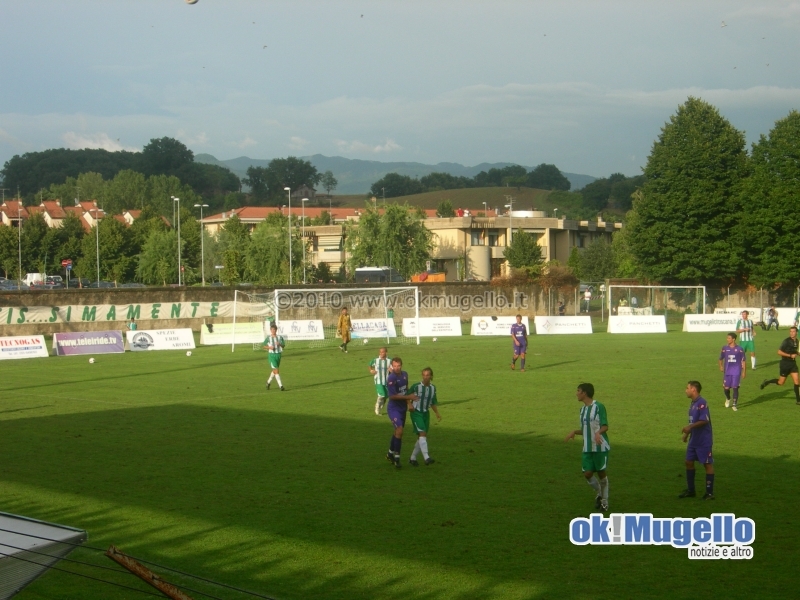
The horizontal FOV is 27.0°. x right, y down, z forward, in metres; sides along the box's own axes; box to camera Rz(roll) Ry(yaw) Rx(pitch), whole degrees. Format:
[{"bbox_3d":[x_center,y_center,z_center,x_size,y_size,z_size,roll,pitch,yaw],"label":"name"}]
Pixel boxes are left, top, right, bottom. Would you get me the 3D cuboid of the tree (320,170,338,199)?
[{"bbox_3d":[-23.302,-38.176,550.000,5.900,9.300,5.900,-1,1,0],"label":"tree"}]

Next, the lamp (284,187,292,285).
[{"bbox_3d":[-8.726,-4.488,132.075,0.600,8.796,0.250,-1,1,22],"label":"lamp"}]

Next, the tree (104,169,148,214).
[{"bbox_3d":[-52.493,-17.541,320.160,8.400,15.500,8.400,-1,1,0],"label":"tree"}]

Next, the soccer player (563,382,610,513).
[{"bbox_3d":[2.606,2.017,23.044,0.580,1.760,0.480,1,2,40],"label":"soccer player"}]

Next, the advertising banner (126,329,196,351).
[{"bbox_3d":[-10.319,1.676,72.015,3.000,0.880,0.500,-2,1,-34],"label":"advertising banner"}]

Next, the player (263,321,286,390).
[{"bbox_3d":[-3.460,1.564,45.945,0.580,1.800,0.480,-1,1,-3],"label":"player"}]

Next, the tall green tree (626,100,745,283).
[{"bbox_3d":[21.106,-7.418,122.155,8.800,15.009,8.600,-1,1,0],"label":"tall green tree"}]

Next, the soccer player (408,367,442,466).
[{"bbox_3d":[0.434,2.022,28.900,0.580,1.710,0.480,-1,1,-14],"label":"soccer player"}]

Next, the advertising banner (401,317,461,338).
[{"bbox_3d":[1.552,1.291,78.801,2.800,0.890,0.600,-1,1,-14],"label":"advertising banner"}]

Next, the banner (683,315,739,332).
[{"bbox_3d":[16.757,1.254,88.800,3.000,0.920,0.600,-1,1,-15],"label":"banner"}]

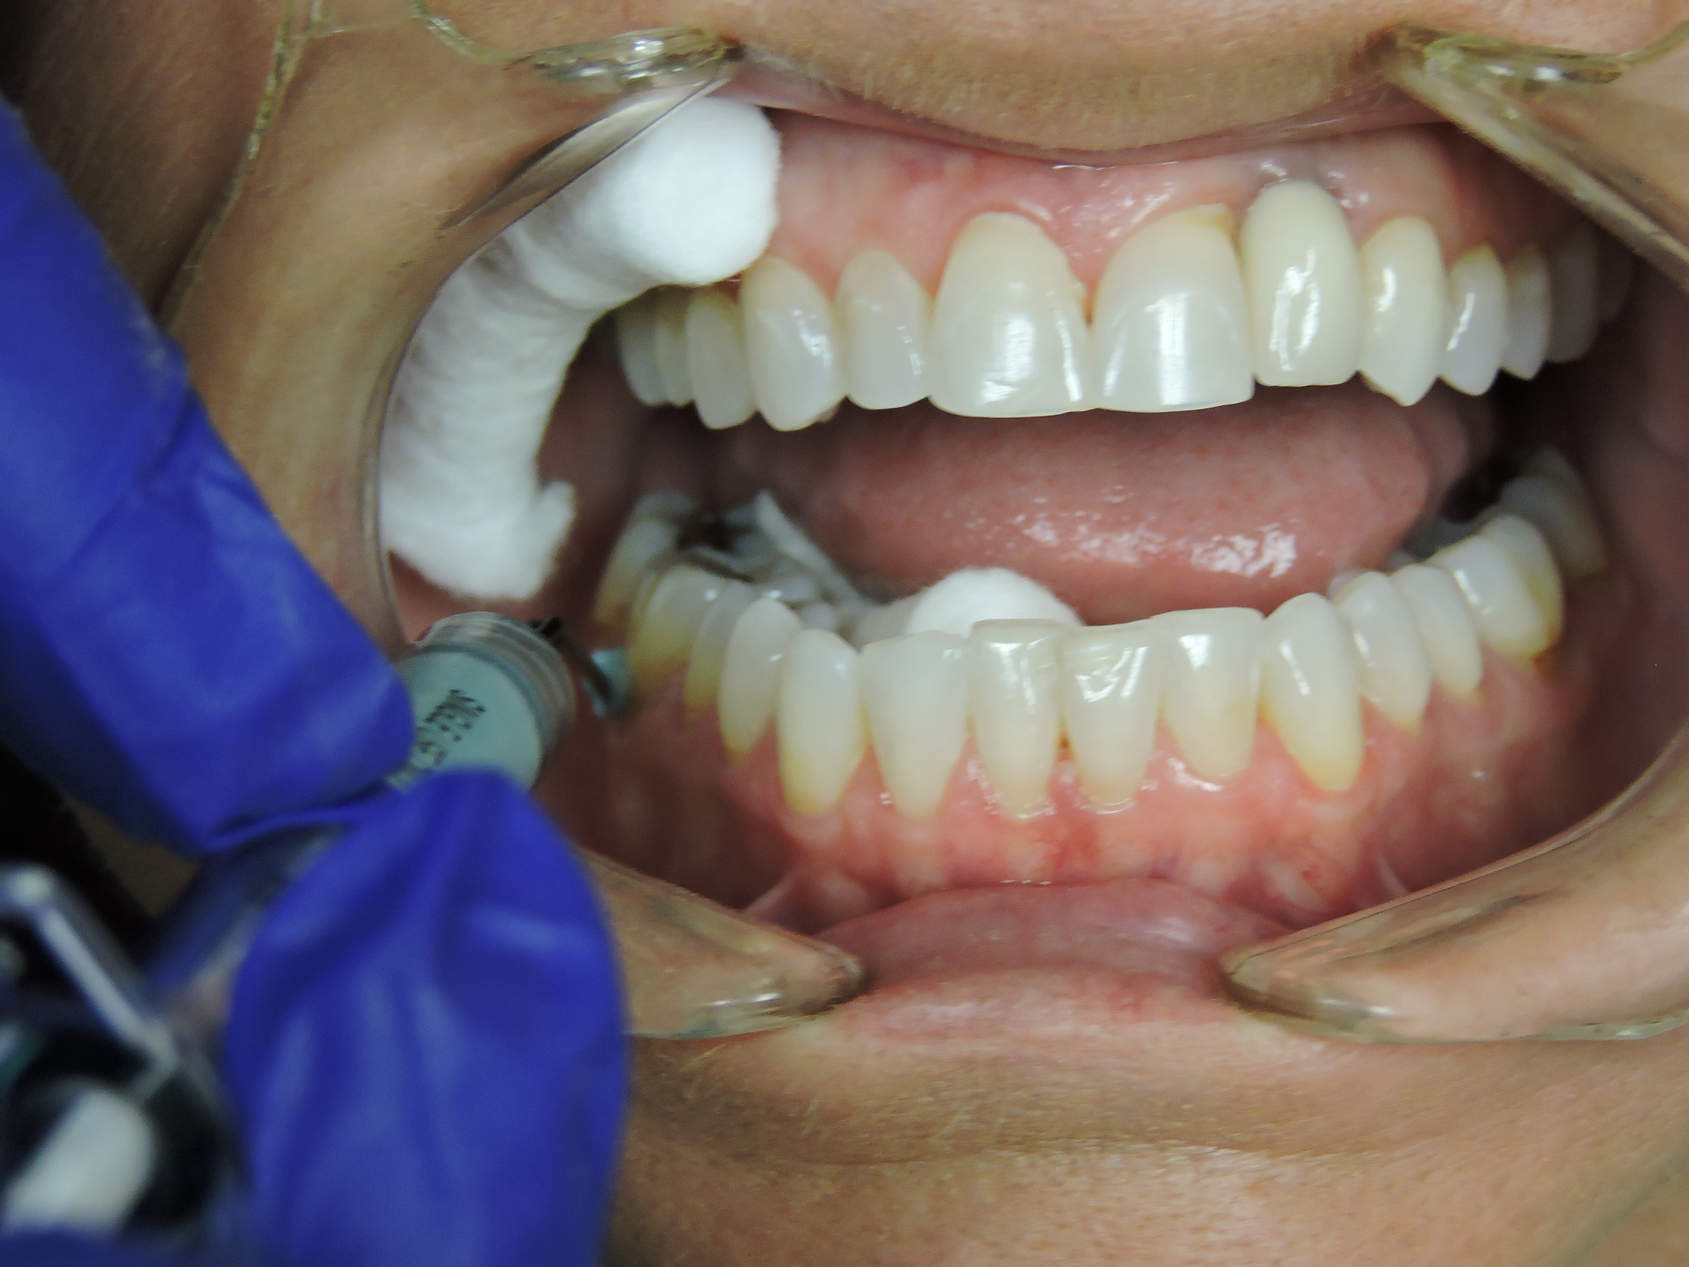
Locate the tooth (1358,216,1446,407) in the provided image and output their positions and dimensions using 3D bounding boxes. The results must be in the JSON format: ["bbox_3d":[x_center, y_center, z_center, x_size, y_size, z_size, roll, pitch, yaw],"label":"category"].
[{"bbox_3d":[0.031,-0.018,0.688,0.007,0.011,0.007,-2,0,-38],"label":"tooth"}]

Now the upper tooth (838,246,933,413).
[{"bbox_3d":[0.002,-0.017,0.684,0.006,0.009,0.006,-2,0,18],"label":"upper tooth"}]

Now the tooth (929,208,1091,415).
[{"bbox_3d":[0.009,-0.018,0.683,0.009,0.011,0.007,-2,0,6],"label":"tooth"}]

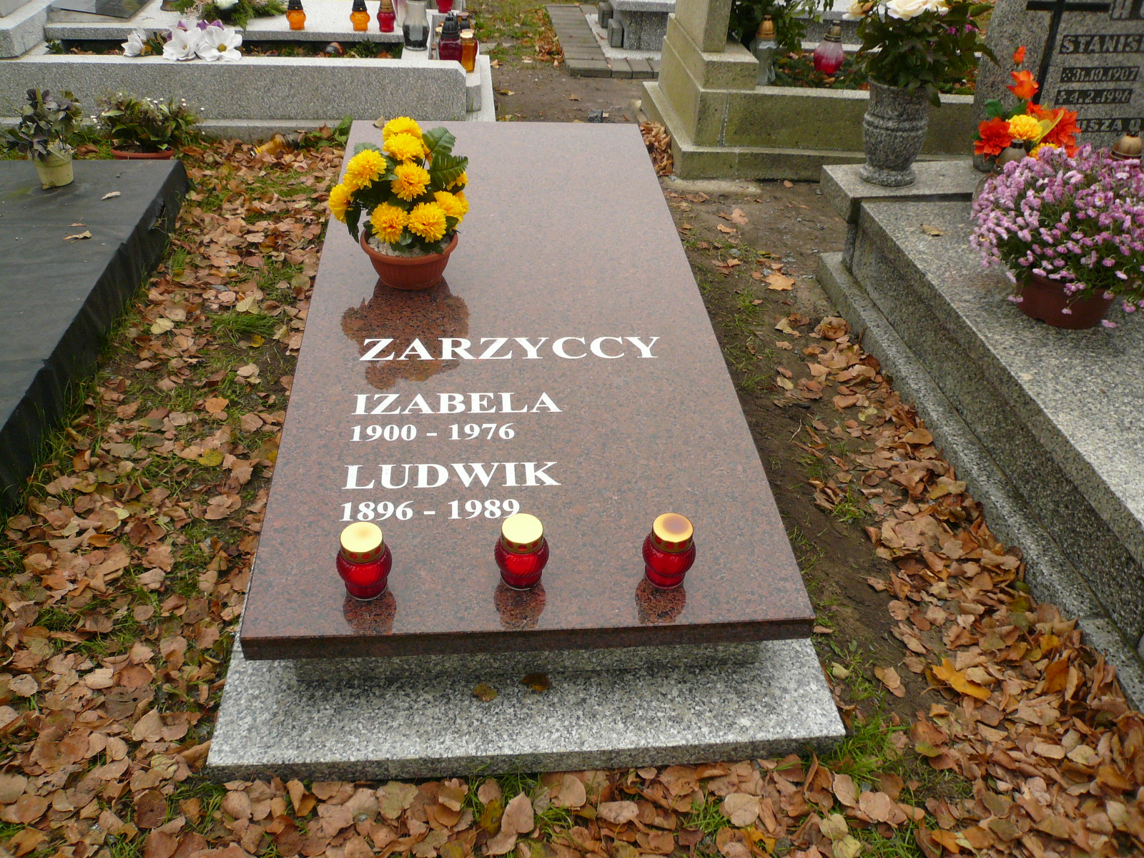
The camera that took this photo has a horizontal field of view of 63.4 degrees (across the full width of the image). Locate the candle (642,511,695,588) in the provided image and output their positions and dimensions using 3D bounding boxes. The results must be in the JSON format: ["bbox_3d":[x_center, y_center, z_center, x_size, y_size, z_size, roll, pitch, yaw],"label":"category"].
[{"bbox_3d":[0.160,0.205,1.523,0.087,0.123,0.087,-1,41,-5],"label":"candle"}]

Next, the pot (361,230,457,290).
[{"bbox_3d":[-0.386,-0.414,2.220,0.228,0.112,0.228,-1,41,-5],"label":"pot"}]

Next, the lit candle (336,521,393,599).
[{"bbox_3d":[-0.336,0.214,1.482,0.089,0.120,0.089,-1,41,-5],"label":"lit candle"}]

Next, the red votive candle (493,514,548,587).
[{"bbox_3d":[-0.081,0.202,1.500,0.087,0.117,0.087,-2,41,-6],"label":"red votive candle"}]

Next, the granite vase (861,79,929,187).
[{"bbox_3d":[0.985,-0.909,2.830,0.197,0.288,0.197,-4,35,-4],"label":"granite vase"}]

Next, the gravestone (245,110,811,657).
[{"bbox_3d":[-0.142,-0.318,2.251,0.914,0.056,2.006,-1,41,-5],"label":"gravestone"}]

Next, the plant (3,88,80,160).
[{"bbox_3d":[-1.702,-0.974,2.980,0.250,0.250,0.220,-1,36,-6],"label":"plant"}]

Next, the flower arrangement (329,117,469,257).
[{"bbox_3d":[-0.390,-0.553,2.091,0.314,0.290,0.300,-1,41,-5],"label":"flower arrangement"}]

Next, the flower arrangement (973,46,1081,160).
[{"bbox_3d":[1.363,-0.957,2.780,0.320,0.370,0.230,-3,36,-5],"label":"flower arrangement"}]

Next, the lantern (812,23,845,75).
[{"bbox_3d":[1.090,-1.611,3.920,0.125,0.210,0.125,-3,36,-5],"label":"lantern"}]

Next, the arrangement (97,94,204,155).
[{"bbox_3d":[-1.516,-1.094,3.318,0.390,0.210,0.310,-1,37,-5],"label":"arrangement"}]

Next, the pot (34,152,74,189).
[{"bbox_3d":[-1.700,-0.863,3.050,0.125,0.100,0.125,2,36,-8],"label":"pot"}]

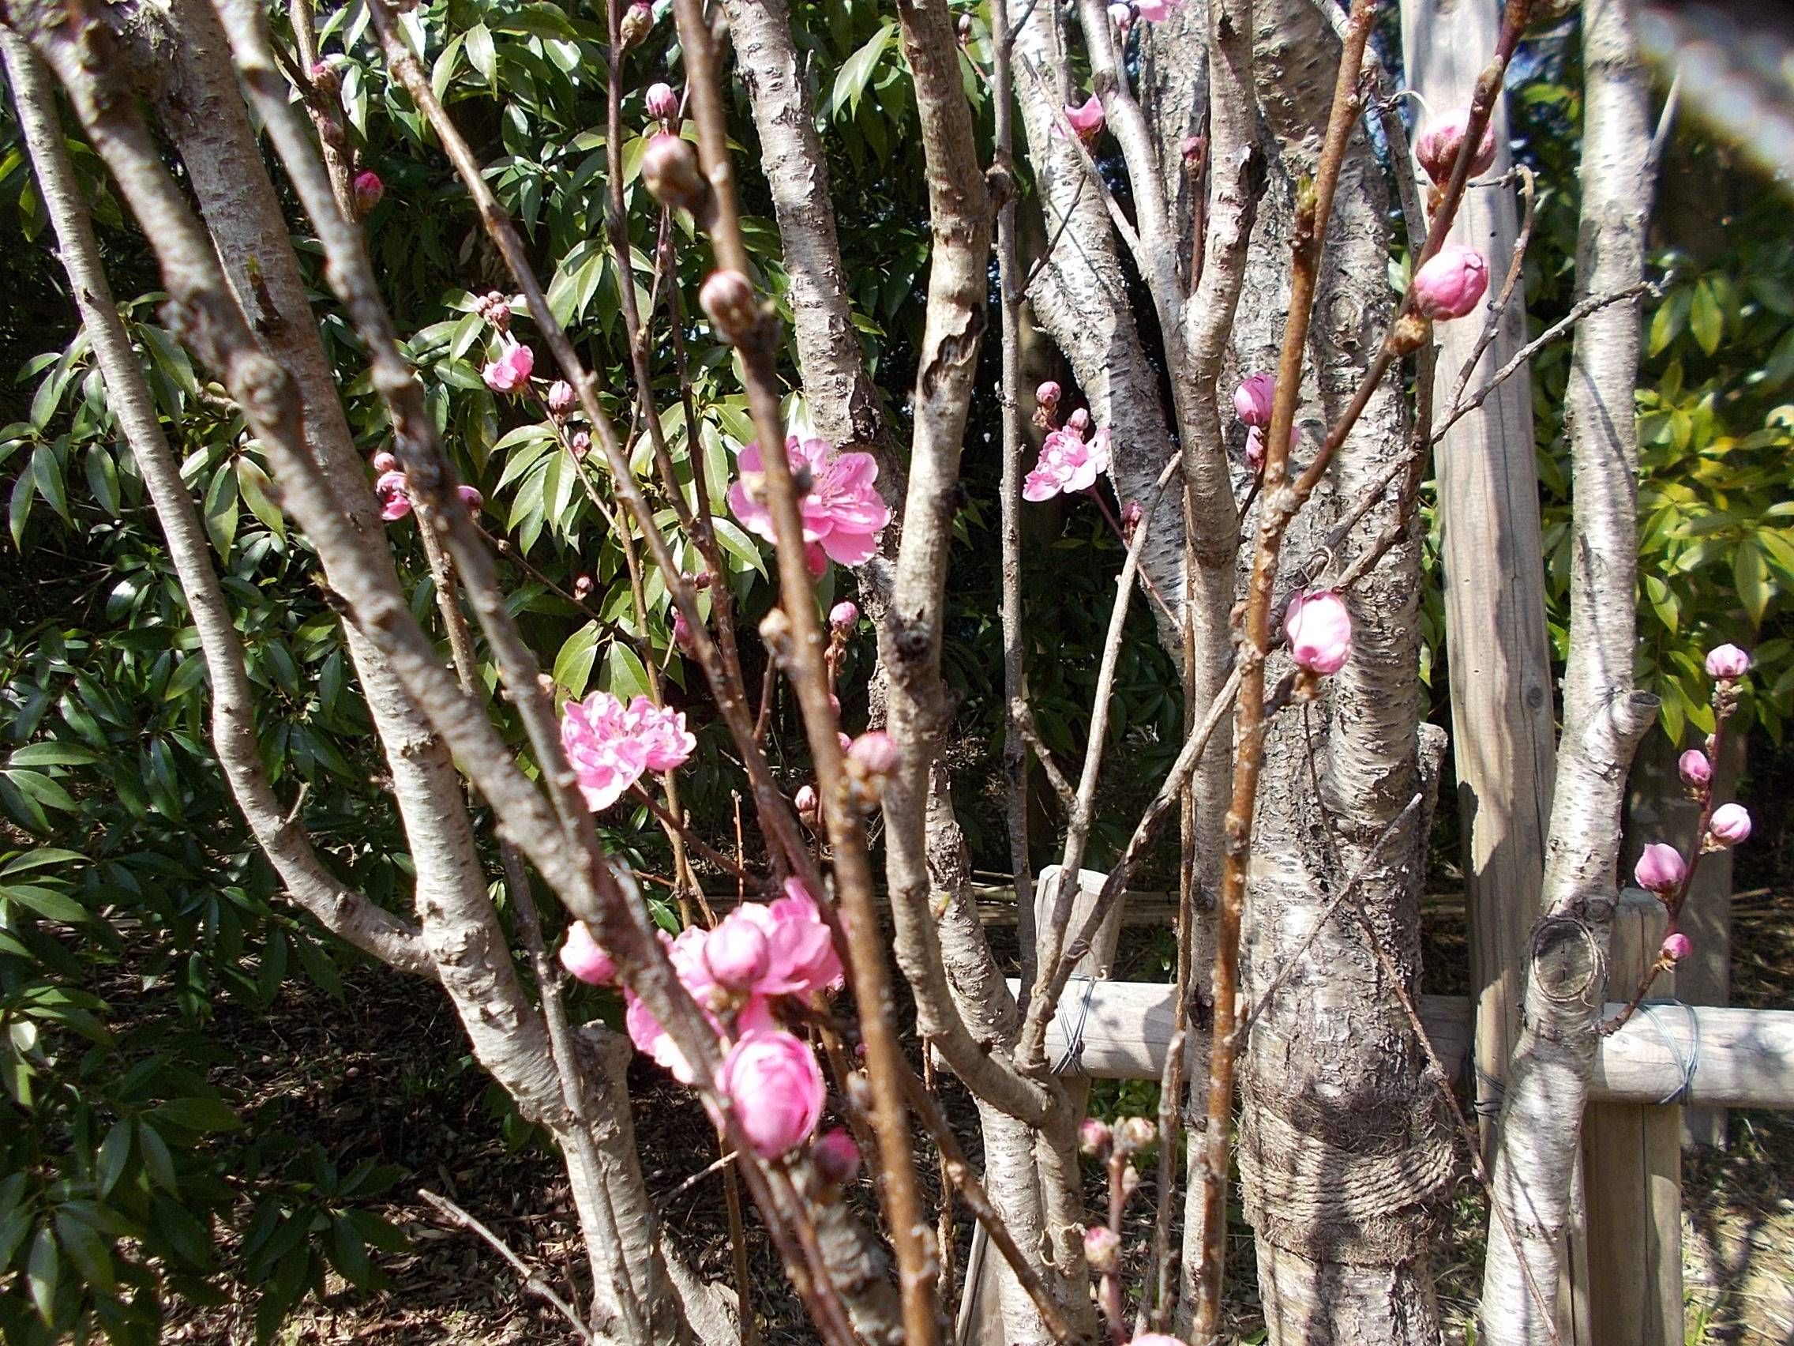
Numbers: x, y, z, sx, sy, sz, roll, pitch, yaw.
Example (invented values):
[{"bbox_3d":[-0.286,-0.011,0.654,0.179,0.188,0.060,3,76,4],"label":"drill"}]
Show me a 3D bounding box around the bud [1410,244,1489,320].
[{"bbox_3d":[0.133,-0.094,0.325,0.020,0.017,0.017,-43,0,12],"label":"bud"}]

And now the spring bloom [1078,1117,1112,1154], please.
[{"bbox_3d":[0.044,0.103,0.300,0.008,0.009,0.008,-25,12,0],"label":"spring bloom"}]

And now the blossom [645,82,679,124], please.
[{"bbox_3d":[-0.073,-0.177,0.420,0.010,0.014,0.010,-6,3,0],"label":"blossom"}]

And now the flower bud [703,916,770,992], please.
[{"bbox_3d":[-0.034,0.060,0.285,0.014,0.015,0.014,7,15,0],"label":"flower bud"}]

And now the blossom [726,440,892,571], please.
[{"bbox_3d":[-0.024,-0.047,0.365,0.042,0.035,0.029,-1,5,-22],"label":"blossom"}]

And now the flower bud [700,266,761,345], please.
[{"bbox_3d":[-0.030,-0.067,0.245,0.010,0.013,0.010,-25,18,0],"label":"flower bud"}]

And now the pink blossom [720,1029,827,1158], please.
[{"bbox_3d":[-0.024,0.081,0.260,0.019,0.024,0.019,-13,18,0],"label":"pink blossom"}]

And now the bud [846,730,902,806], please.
[{"bbox_3d":[-0.005,0.019,0.265,0.010,0.014,0.010,15,6,0],"label":"bud"}]

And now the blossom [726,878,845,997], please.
[{"bbox_3d":[-0.026,0.062,0.315,0.029,0.028,0.025,0,5,-19],"label":"blossom"}]

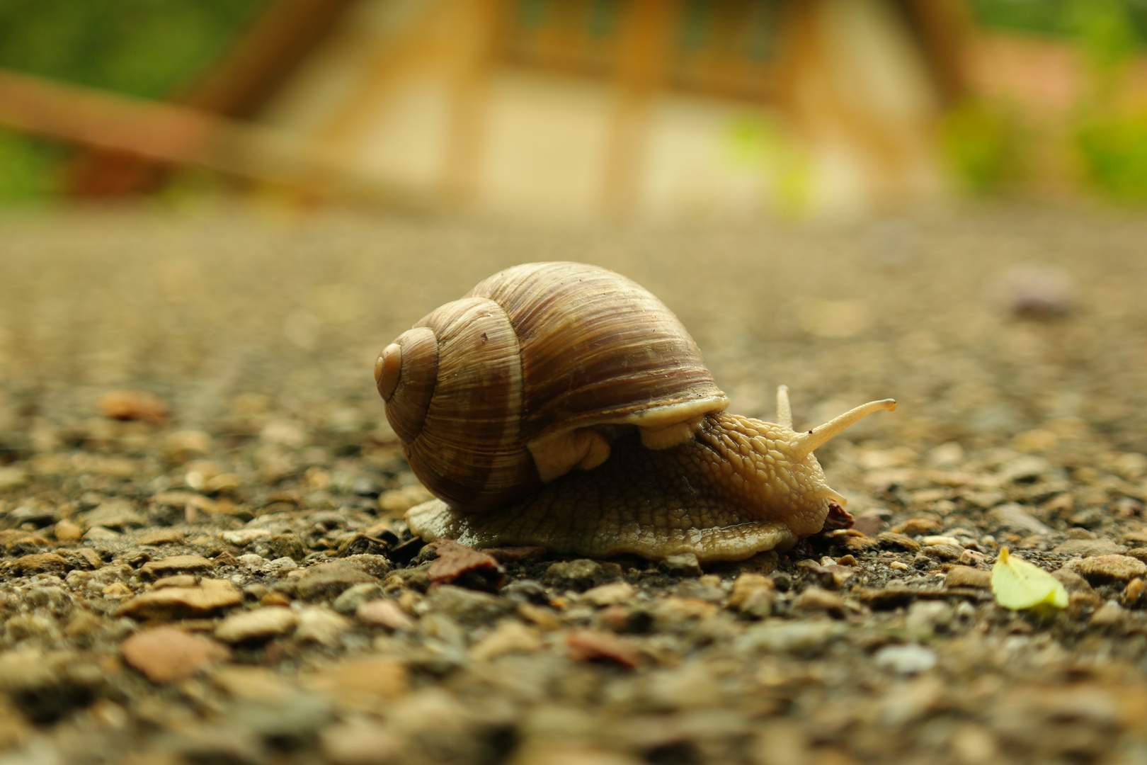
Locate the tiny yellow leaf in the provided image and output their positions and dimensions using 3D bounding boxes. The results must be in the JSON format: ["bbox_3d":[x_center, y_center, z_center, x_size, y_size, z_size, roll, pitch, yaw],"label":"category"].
[{"bbox_3d":[0.046,0.020,0.170,0.008,0.006,0.006,0,6,0],"label":"tiny yellow leaf"}]

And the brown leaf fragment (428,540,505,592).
[{"bbox_3d":[-0.011,0.019,0.178,0.008,0.004,0.006,0,6,0],"label":"brown leaf fragment"}]

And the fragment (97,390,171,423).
[{"bbox_3d":[-0.082,0.004,0.316,0.012,0.005,0.009,0,6,0],"label":"fragment"}]

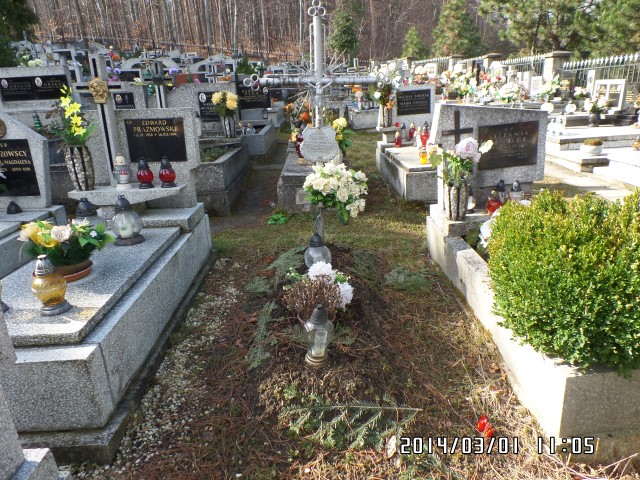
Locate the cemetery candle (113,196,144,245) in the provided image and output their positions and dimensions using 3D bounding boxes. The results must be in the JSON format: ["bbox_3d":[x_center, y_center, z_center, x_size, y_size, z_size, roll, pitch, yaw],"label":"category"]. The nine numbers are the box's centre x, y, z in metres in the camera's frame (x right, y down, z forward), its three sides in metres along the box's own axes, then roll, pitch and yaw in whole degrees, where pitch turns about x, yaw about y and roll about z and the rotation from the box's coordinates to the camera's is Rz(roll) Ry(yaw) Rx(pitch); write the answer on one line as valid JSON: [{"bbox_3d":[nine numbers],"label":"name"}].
[{"bbox_3d":[-1.219,-0.132,2.705,0.190,0.310,0.190,-3,20,0],"label":"cemetery candle"}]

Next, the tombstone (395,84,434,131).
[{"bbox_3d":[1.399,-1.953,6.363,0.670,0.720,0.130,-4,21,-4],"label":"tombstone"}]

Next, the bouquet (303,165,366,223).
[{"bbox_3d":[0.114,-0.349,3.128,0.470,0.450,0.390,-3,20,0],"label":"bouquet"}]

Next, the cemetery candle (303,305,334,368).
[{"bbox_3d":[-0.001,0.456,2.085,0.142,0.305,0.142,-1,21,0],"label":"cemetery candle"}]

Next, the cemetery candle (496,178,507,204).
[{"bbox_3d":[1.303,-0.348,3.053,0.075,0.190,0.075,-3,20,0],"label":"cemetery candle"}]

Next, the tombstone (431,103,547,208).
[{"bbox_3d":[1.227,-0.619,3.118,0.820,0.735,0.150,-5,21,-6],"label":"tombstone"}]

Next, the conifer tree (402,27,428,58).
[{"bbox_3d":[6.783,-13.531,30.202,1.900,3.400,1.900,-1,21,0],"label":"conifer tree"}]

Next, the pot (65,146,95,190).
[{"bbox_3d":[-1.613,-0.493,2.852,0.185,0.300,0.180,-3,20,0],"label":"pot"}]

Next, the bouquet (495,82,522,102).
[{"bbox_3d":[3.610,-2.810,8.100,0.470,0.360,0.400,-3,17,0],"label":"bouquet"}]

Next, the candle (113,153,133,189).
[{"bbox_3d":[-1.461,-0.510,3.125,0.130,0.250,0.130,-3,17,0],"label":"candle"}]

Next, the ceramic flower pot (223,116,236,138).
[{"bbox_3d":[-1.291,-1.614,6.100,0.180,0.340,0.180,-3,17,0],"label":"ceramic flower pot"}]

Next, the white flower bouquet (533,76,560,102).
[{"bbox_3d":[3.889,-2.618,7.300,0.450,0.430,0.400,-3,17,0],"label":"white flower bouquet"}]

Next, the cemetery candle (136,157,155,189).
[{"bbox_3d":[-1.335,-0.506,3.236,0.130,0.230,0.130,-1,21,0],"label":"cemetery candle"}]

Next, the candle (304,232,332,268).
[{"bbox_3d":[-0.018,0.094,3.080,0.185,0.270,0.185,-3,17,0],"label":"candle"}]

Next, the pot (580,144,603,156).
[{"bbox_3d":[3.864,-1.274,6.051,0.280,0.145,0.280,-2,21,1],"label":"pot"}]

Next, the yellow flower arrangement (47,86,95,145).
[{"bbox_3d":[-1.820,-0.908,3.101,0.330,0.420,0.290,-3,17,0],"label":"yellow flower arrangement"}]

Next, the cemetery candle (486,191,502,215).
[{"bbox_3d":[1.419,-0.310,3.451,0.128,0.190,0.128,-1,21,0],"label":"cemetery candle"}]

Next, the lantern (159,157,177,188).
[{"bbox_3d":[-1.165,-0.510,3.236,0.130,0.230,0.130,-1,21,0],"label":"lantern"}]

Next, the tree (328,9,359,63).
[{"bbox_3d":[1.651,-14.265,29.879,2.200,4.000,2.200,-1,21,0],"label":"tree"}]

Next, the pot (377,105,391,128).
[{"bbox_3d":[1.016,-1.946,6.700,0.200,0.370,0.200,-3,17,0],"label":"pot"}]

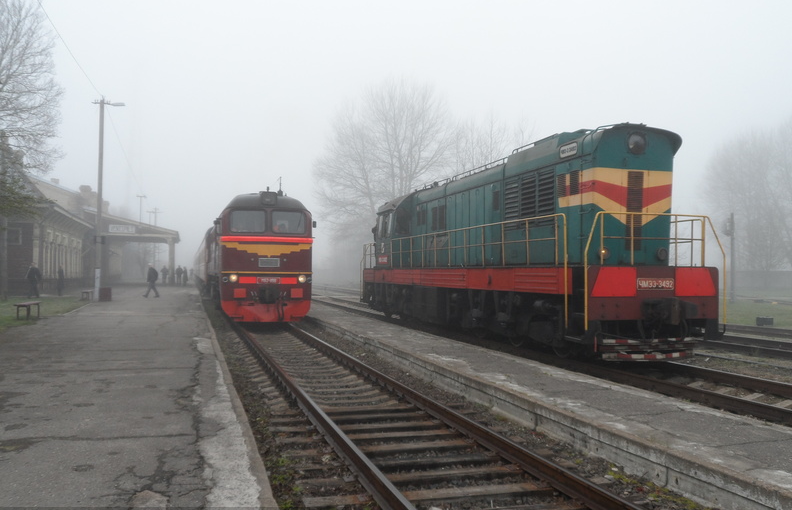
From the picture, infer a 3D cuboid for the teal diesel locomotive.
[{"bbox_3d":[2.448,-0.065,21.354,3.120,4.600,17.200,1,-1,-17],"label":"teal diesel locomotive"}]

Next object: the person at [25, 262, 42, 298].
[{"bbox_3d":[-18.321,1.224,37.000,0.620,1.740,0.600,0,-2,37],"label":"person"}]

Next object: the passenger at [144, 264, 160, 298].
[{"bbox_3d":[-12.665,1.284,38.000,0.850,1.770,0.550,1,-1,-17],"label":"passenger"}]

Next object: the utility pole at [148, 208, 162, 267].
[{"bbox_3d":[-25.602,-1.073,78.000,1.500,8.100,0.300,1,-1,-17],"label":"utility pole"}]

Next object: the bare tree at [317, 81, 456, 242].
[{"bbox_3d":[-1.178,-7.327,75.000,14.200,21.500,13.500,0,-1,0],"label":"bare tree"}]

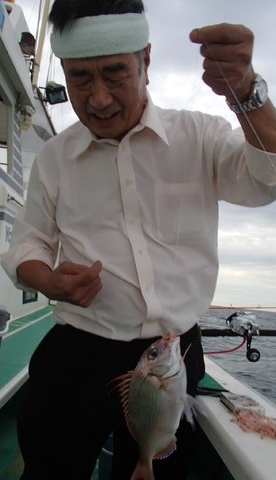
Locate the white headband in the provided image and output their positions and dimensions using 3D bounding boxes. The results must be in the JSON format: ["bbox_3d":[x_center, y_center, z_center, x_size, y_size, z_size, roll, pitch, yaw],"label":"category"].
[{"bbox_3d":[-0.069,-0.379,0.715,0.178,0.061,0.205,-1,31,7],"label":"white headband"}]

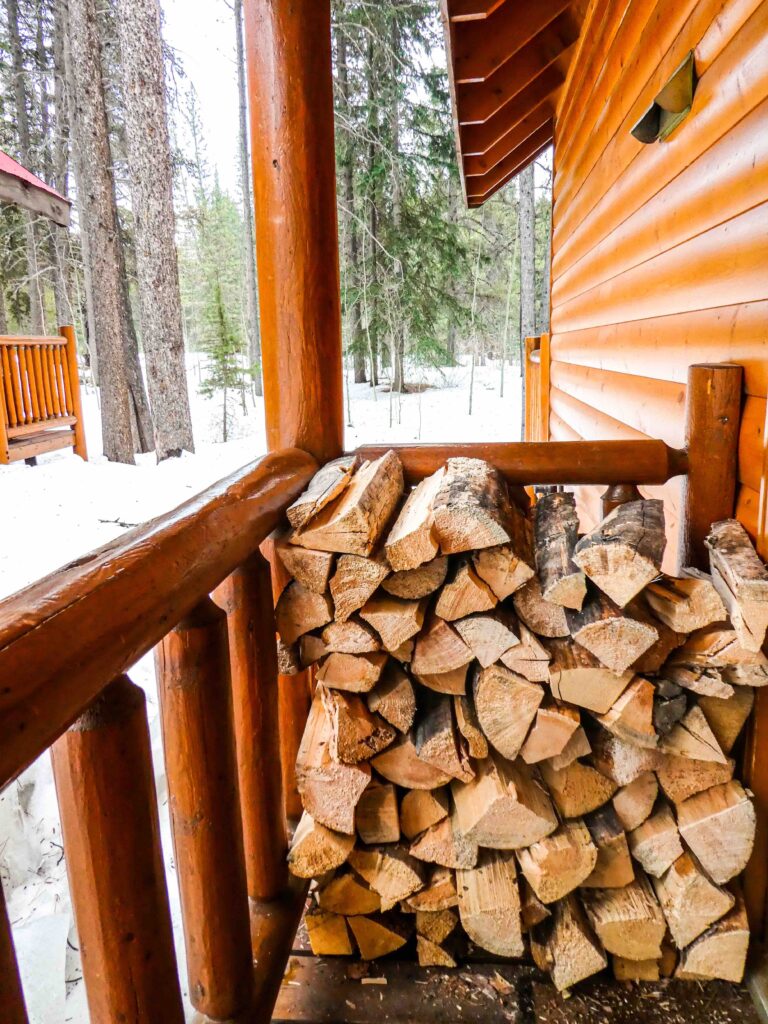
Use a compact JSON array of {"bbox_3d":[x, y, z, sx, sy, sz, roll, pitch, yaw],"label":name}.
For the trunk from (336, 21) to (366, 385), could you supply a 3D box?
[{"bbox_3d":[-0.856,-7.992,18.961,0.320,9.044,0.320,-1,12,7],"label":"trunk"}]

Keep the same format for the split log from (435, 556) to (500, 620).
[{"bbox_3d":[0.164,0.088,1.333,0.097,0.097,0.380,0,13,9],"label":"split log"}]

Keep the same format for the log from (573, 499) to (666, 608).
[{"bbox_3d":[0.435,0.059,1.285,0.132,0.105,0.380,3,14,22],"label":"log"}]

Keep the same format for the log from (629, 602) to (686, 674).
[{"bbox_3d":[0.459,0.161,1.339,0.102,0.122,0.410,0,13,8],"label":"log"}]

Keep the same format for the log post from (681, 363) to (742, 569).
[{"bbox_3d":[0.683,0.225,1.541,0.110,1.053,0.110,0,13,7],"label":"log post"}]

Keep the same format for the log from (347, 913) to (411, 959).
[{"bbox_3d":[0.016,0.718,1.476,0.117,0.101,0.410,0,13,8],"label":"log"}]

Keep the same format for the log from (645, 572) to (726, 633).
[{"bbox_3d":[0.517,0.106,1.350,0.089,0.089,0.420,0,13,3],"label":"log"}]

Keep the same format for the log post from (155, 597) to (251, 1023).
[{"bbox_3d":[-0.238,0.433,0.998,0.088,0.639,0.088,2,13,7],"label":"log post"}]

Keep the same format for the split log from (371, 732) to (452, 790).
[{"bbox_3d":[0.074,0.399,1.421,0.149,0.107,0.370,0,13,7],"label":"split log"}]

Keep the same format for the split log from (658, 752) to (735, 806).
[{"bbox_3d":[0.527,0.386,1.343,0.119,0.096,0.400,0,13,7],"label":"split log"}]

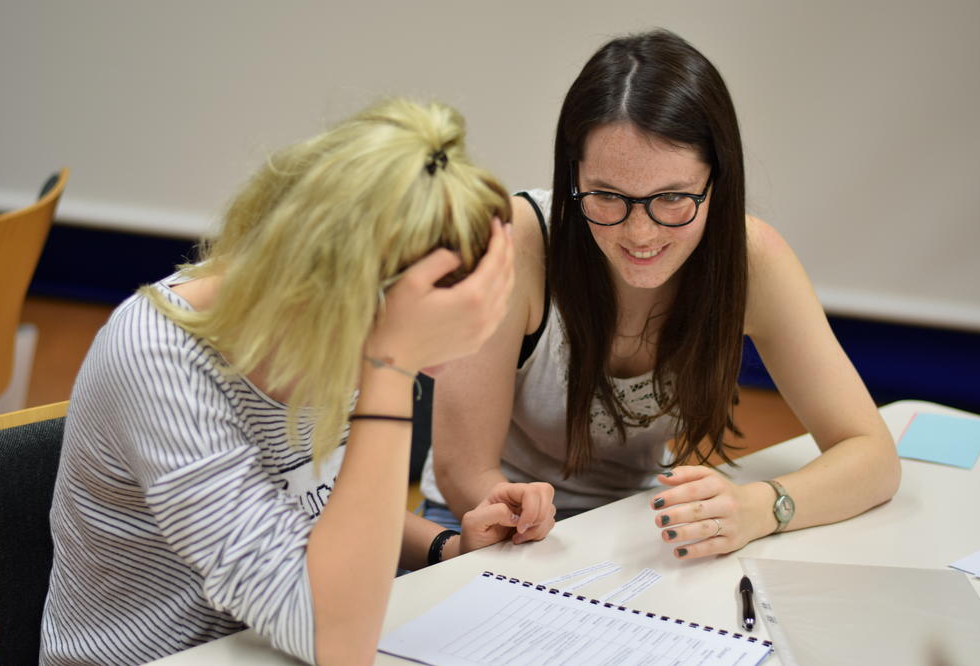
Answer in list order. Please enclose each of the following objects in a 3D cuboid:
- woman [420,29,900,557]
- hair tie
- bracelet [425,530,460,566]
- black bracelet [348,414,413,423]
[{"bbox_3d":[0.130,0.247,2.477,0.550,1.220,0.580,-3,16,-26],"label":"woman"},{"bbox_3d":[-0.045,-0.145,1.765,0.024,0.012,0.022,8,-30,0],"label":"hair tie"},{"bbox_3d":[-0.042,0.221,2.045,0.012,0.056,0.052,17,0,28],"label":"bracelet"},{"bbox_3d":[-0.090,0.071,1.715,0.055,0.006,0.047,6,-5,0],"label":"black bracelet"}]

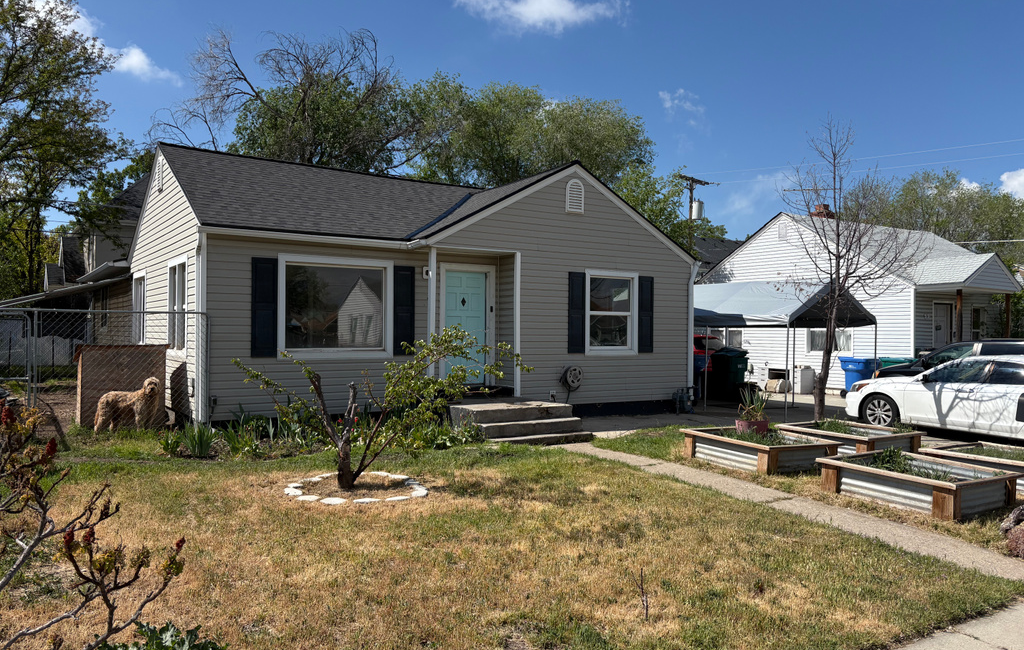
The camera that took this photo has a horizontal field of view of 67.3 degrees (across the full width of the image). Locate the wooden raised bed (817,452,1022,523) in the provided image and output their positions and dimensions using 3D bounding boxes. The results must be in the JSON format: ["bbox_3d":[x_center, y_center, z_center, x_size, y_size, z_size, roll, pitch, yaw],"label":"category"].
[{"bbox_3d":[4.105,1.607,7.842,1.143,0.344,1.480,1,0,-31],"label":"wooden raised bed"}]

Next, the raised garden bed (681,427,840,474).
[{"bbox_3d":[3.184,1.611,9.951,1.222,0.351,1.574,1,0,-28],"label":"raised garden bed"}]

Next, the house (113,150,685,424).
[{"bbox_3d":[-2.540,-0.825,16.745,9.539,4.920,8.615,1,0,-33],"label":"house"}]

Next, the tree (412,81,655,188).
[{"bbox_3d":[0.923,-4.269,33.000,10.400,12.400,9.600,0,0,0],"label":"tree"}]

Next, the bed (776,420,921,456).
[{"bbox_3d":[4.700,1.629,10.738,1.227,0.347,1.496,1,0,-30],"label":"bed"}]

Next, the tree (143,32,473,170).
[{"bbox_3d":[-7.409,-4.514,28.000,11.200,12.500,10.200,1,0,-14],"label":"tree"}]

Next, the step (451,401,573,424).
[{"bbox_3d":[-0.035,1.436,12.710,1.780,0.210,1.000,1,0,-33],"label":"step"}]

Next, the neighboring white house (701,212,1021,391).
[{"bbox_3d":[11.680,-0.687,24.582,8.400,5.350,9.700,1,0,-33],"label":"neighboring white house"}]

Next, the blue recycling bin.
[{"bbox_3d":[9.030,1.402,19.900,0.720,1.100,0.860,1,0,-33],"label":"blue recycling bin"}]

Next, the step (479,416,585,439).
[{"bbox_3d":[0.309,1.605,12.097,1.780,0.175,0.400,1,0,-33],"label":"step"}]

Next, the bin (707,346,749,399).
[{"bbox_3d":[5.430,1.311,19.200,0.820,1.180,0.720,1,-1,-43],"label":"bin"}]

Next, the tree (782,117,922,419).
[{"bbox_3d":[5.722,-0.850,13.000,2.400,5.360,2.400,0,0,24],"label":"tree"}]

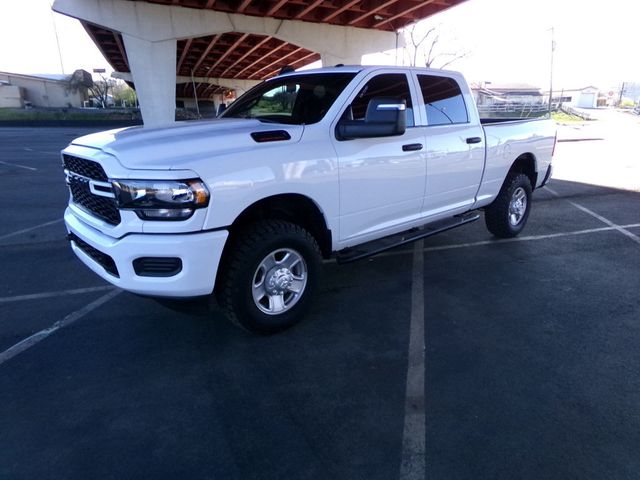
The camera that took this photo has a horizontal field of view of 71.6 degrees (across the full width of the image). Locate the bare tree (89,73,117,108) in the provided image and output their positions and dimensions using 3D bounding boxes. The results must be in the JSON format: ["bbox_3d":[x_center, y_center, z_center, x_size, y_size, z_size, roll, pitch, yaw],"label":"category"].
[{"bbox_3d":[-26.961,-18.532,55.000,3.500,4.300,3.300,-8,17,-24],"label":"bare tree"}]

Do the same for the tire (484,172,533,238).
[{"bbox_3d":[2.469,-0.451,5.780,0.840,0.840,0.280,-15,21,-40],"label":"tire"}]

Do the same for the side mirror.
[{"bbox_3d":[0.374,-0.906,3.327,0.330,0.300,0.400,-15,21,-40],"label":"side mirror"}]

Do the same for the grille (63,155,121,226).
[{"bbox_3d":[-1.667,-0.380,3.176,0.130,0.420,1.140,-15,21,-40],"label":"grille"}]

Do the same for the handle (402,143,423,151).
[{"bbox_3d":[0.833,-0.834,4.005,0.270,0.065,0.060,-15,21,-40],"label":"handle"}]

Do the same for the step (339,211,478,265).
[{"bbox_3d":[0.940,-0.068,4.341,2.180,0.095,0.190,-15,21,-40],"label":"step"}]

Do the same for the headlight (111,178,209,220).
[{"bbox_3d":[-0.998,-0.258,2.807,0.430,0.230,0.410,-15,21,-40],"label":"headlight"}]

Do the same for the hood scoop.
[{"bbox_3d":[-0.357,-0.750,3.186,0.320,0.085,0.080,-15,21,-40],"label":"hood scoop"}]

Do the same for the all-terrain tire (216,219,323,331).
[{"bbox_3d":[-0.361,0.288,3.367,0.840,0.840,0.280,-15,21,-40],"label":"all-terrain tire"}]

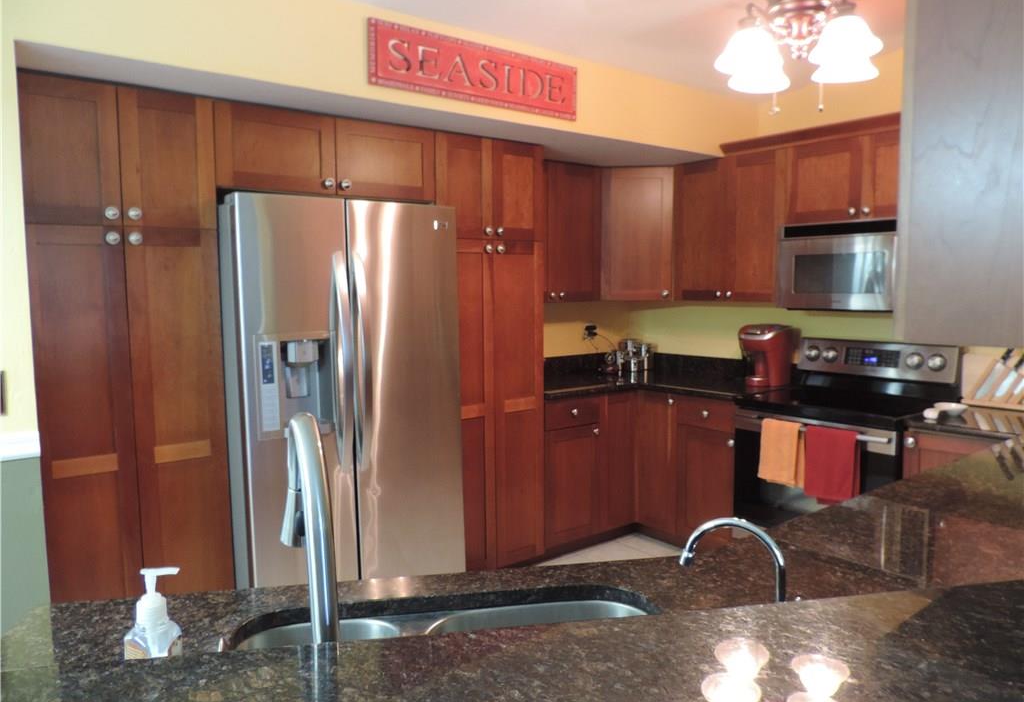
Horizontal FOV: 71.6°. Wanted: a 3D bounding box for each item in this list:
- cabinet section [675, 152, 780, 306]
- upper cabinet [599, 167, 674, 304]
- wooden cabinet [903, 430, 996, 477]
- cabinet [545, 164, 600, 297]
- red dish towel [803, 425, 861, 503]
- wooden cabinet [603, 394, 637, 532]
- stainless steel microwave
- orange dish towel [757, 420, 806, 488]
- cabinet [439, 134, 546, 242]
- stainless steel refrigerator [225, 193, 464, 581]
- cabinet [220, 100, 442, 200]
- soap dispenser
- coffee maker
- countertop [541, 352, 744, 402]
[{"bbox_3d":[1.259,-0.662,3.933,0.325,0.764,0.659,-5,7,-38],"label":"cabinet section"},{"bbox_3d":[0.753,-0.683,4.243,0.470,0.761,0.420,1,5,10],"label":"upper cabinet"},{"bbox_3d":[1.899,0.704,2.837,0.580,0.783,0.420,-4,6,-36],"label":"wooden cabinet"},{"bbox_3d":[0.145,-0.661,4.052,0.691,0.764,0.331,-5,7,-38],"label":"cabinet"},{"bbox_3d":[1.359,0.486,3.027,0.058,0.321,0.237,-5,7,-38],"label":"red dish towel"},{"bbox_3d":[0.424,0.594,4.146,0.256,0.783,0.580,-4,6,-36],"label":"wooden cabinet"},{"bbox_3d":[1.688,-0.402,3.363,0.375,0.406,0.748,-5,7,-38],"label":"stainless steel microwave"},{"bbox_3d":[1.214,0.454,3.210,0.058,0.285,0.203,-5,7,-38],"label":"orange dish towel"},{"bbox_3d":[-0.279,-0.764,3.525,0.608,0.453,0.628,-5,7,-38],"label":"cabinet"},{"bbox_3d":[-0.794,0.294,3.080,0.907,1.785,0.800,-5,7,-38],"label":"stainless steel refrigerator"},{"bbox_3d":[-0.879,-0.795,3.077,0.914,0.306,0.590,-4,6,-36],"label":"cabinet"},{"bbox_3d":[-0.478,0.375,0.953,0.075,0.172,0.064,-1,5,-12],"label":"soap dispenser"},{"bbox_3d":[1.355,0.029,3.753,0.270,0.330,0.205,-4,6,-36],"label":"coffee maker"},{"bbox_3d":[0.680,0.153,3.903,1.240,0.139,1.260,-4,6,-36],"label":"countertop"}]

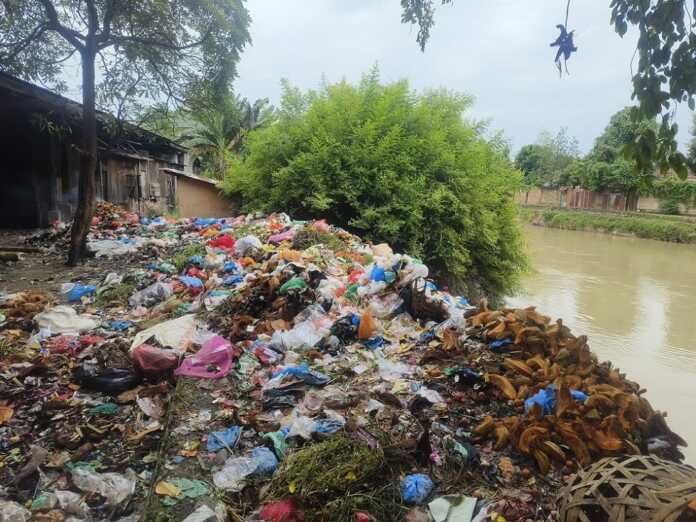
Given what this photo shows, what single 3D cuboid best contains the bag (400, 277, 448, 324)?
[{"bbox_3d":[0.900,0.470,5.500,0.570,0.440,0.450,0,8,0],"label":"bag"}]

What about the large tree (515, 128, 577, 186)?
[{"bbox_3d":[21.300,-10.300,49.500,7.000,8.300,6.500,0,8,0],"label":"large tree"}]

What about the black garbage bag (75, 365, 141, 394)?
[{"bbox_3d":[-1.870,0.920,3.600,0.500,0.200,0.340,0,8,0],"label":"black garbage bag"}]

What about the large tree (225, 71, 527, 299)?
[{"bbox_3d":[0.600,-1.750,9.850,6.300,4.800,5.300,0,8,0],"label":"large tree"}]

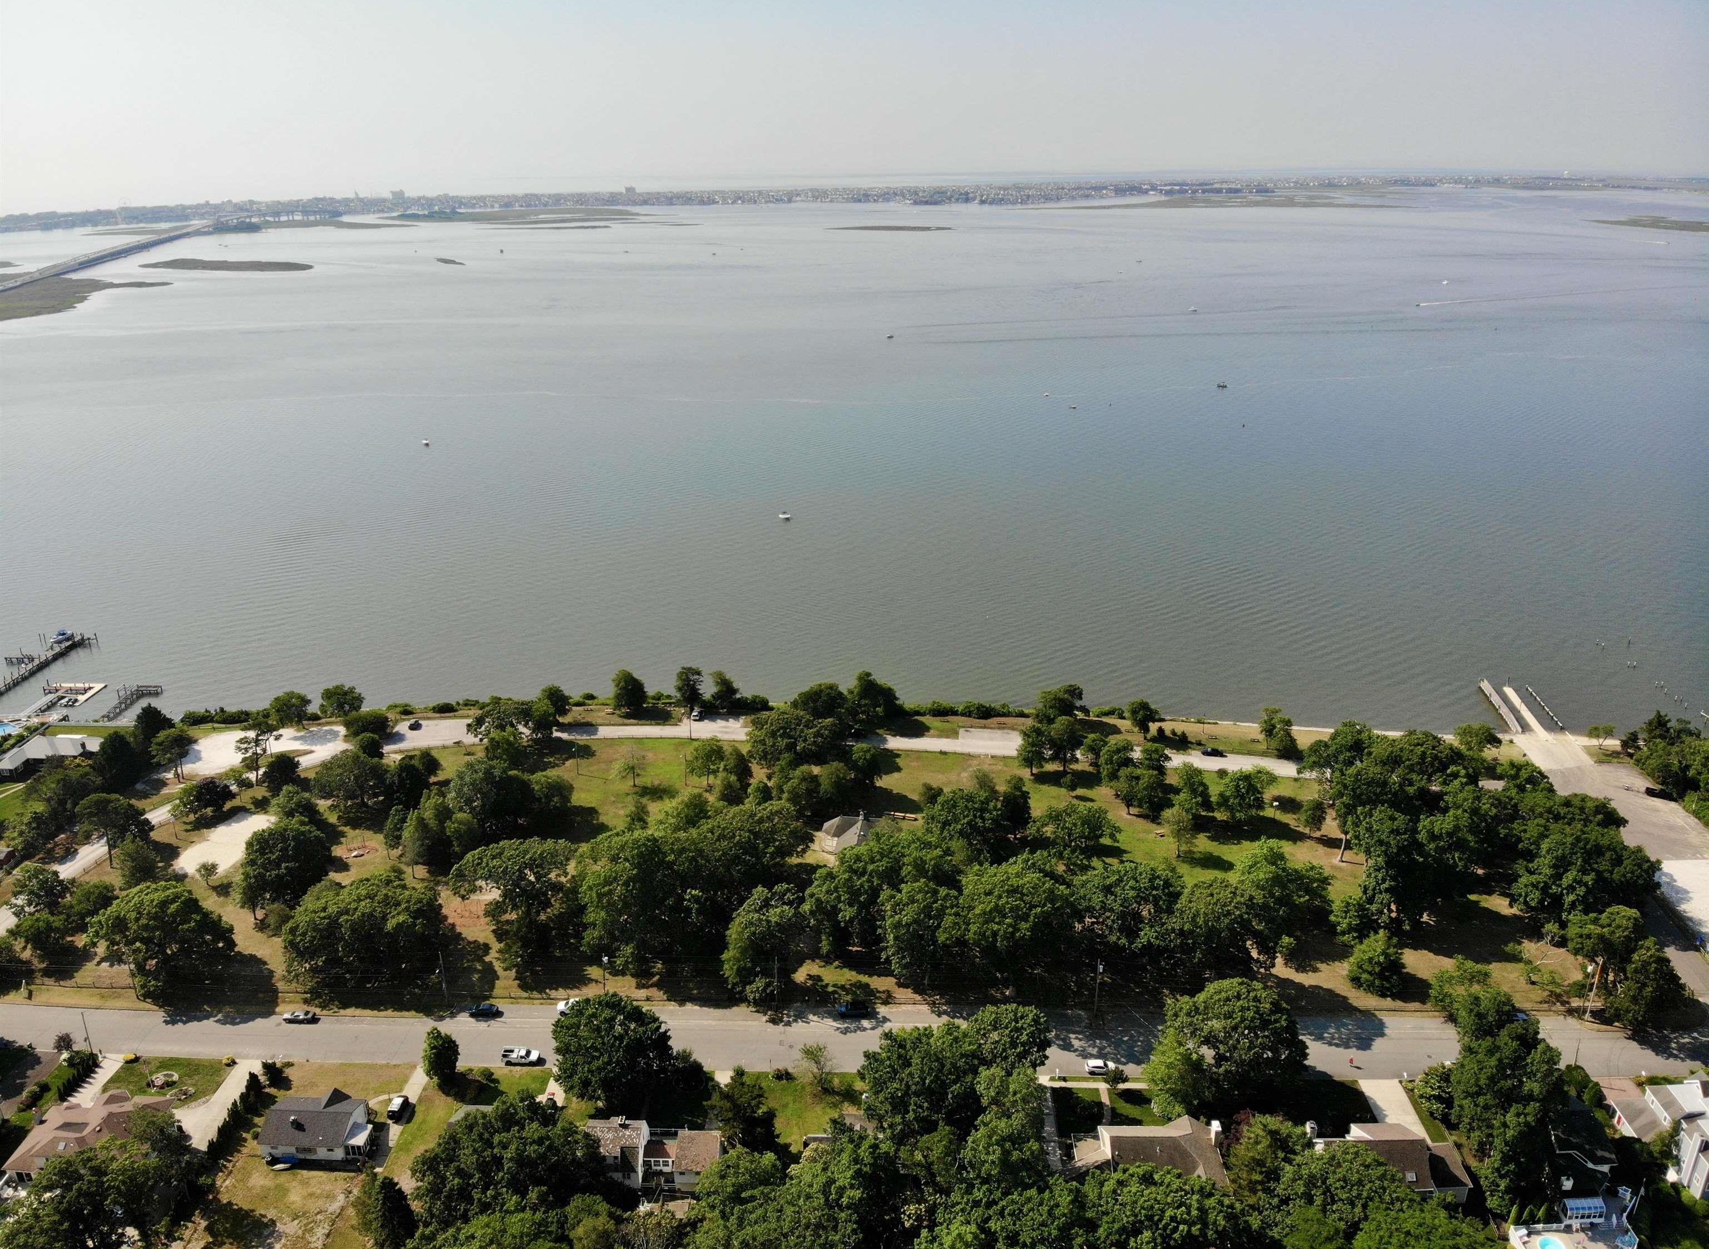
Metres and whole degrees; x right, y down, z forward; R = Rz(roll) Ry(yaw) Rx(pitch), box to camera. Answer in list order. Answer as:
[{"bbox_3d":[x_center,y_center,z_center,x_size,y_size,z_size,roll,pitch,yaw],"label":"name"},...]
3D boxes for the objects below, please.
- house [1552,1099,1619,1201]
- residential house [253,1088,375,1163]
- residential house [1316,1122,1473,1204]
[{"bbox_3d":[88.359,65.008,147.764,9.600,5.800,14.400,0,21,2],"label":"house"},{"bbox_3d":[-69.390,65.202,154.701,13.400,4.500,8.400,0,21,2],"label":"residential house"},{"bbox_3d":[65.135,65.199,146.439,18.500,7.000,10.200,0,21,2],"label":"residential house"}]

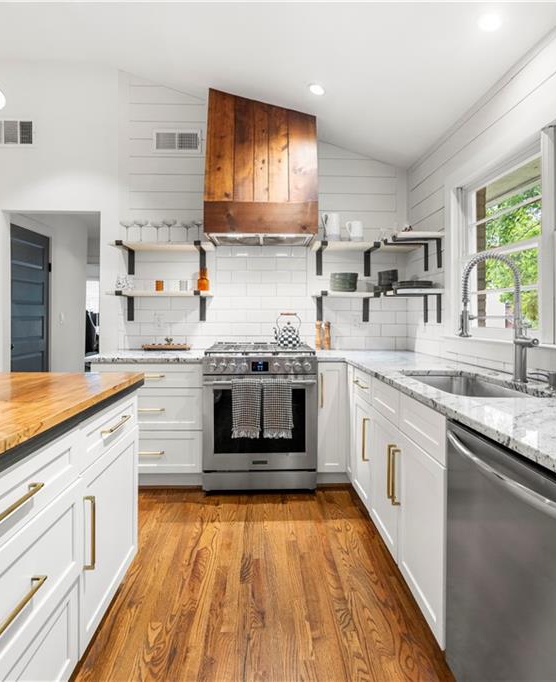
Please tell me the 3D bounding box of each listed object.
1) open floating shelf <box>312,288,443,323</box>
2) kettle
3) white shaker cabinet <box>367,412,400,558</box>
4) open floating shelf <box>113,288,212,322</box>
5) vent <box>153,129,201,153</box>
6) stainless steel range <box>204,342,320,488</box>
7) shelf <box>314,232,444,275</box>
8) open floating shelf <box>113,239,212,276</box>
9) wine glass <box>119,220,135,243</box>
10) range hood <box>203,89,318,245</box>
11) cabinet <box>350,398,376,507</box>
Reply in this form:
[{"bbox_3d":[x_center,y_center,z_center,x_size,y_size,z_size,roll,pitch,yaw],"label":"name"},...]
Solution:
[{"bbox_3d":[0.690,-0.250,3.030,0.830,0.220,0.680,0,3,-2],"label":"open floating shelf"},{"bbox_3d":[0.073,-0.080,3.069,0.210,0.275,0.170,0,2,-3],"label":"kettle"},{"bbox_3d":[0.790,0.655,1.890,0.580,0.580,0.440,0,3,-2],"label":"white shaker cabinet"},{"bbox_3d":[-0.886,-0.271,3.112,0.765,0.235,0.270,0,2,-3],"label":"open floating shelf"},{"bbox_3d":[-0.830,-1.655,3.290,0.400,0.200,0.030,0,3,-2],"label":"vent"},{"bbox_3d":[-0.132,0.525,2.970,0.760,0.930,0.710,0,3,-2],"label":"stainless steel range"},{"bbox_3d":[0.688,-0.629,2.976,0.795,0.235,0.680,0,2,-3],"label":"shelf"},{"bbox_3d":[-0.886,-0.642,3.112,0.765,0.237,0.270,0,2,-3],"label":"open floating shelf"},{"bbox_3d":[-1.170,-0.837,3.085,0.108,0.178,0.108,0,2,-3],"label":"wine glass"},{"bbox_3d":[-0.128,-1.385,3.060,0.810,1.220,0.540,0,3,-2],"label":"range hood"},{"bbox_3d":[0.785,0.627,2.357,0.580,0.620,0.390,0,2,-3],"label":"cabinet"}]

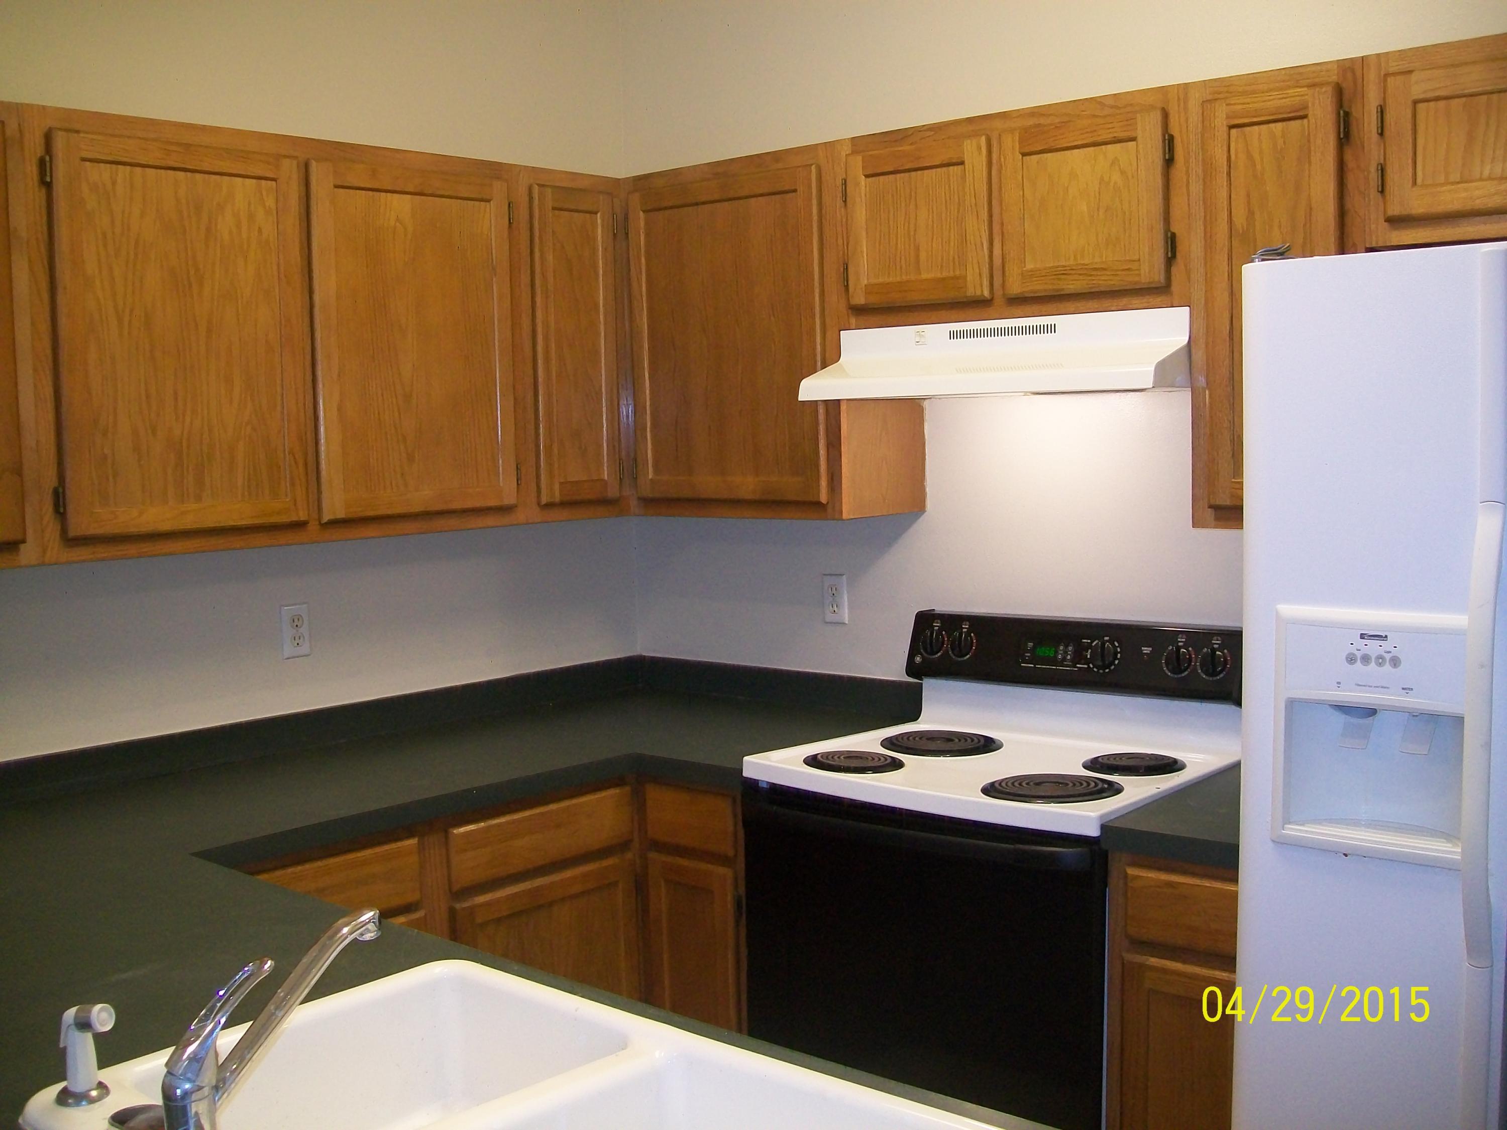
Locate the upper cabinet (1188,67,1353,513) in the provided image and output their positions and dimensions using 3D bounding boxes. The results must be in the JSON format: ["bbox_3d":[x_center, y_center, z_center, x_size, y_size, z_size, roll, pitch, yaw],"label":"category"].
[{"bbox_3d":[0.848,-0.428,2.430,0.227,0.690,0.023,3,7,41],"label":"upper cabinet"}]

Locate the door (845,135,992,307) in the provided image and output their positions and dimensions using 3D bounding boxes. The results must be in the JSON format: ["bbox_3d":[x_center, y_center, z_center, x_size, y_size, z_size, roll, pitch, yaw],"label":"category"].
[{"bbox_3d":[0.322,-0.652,2.847,0.327,0.303,0.025,3,7,41],"label":"door"}]

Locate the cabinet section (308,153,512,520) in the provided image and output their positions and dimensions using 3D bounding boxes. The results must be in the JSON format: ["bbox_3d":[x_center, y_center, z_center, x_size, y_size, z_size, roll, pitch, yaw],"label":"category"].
[{"bbox_3d":[-0.680,-0.449,2.998,0.023,0.690,0.475,3,7,41],"label":"cabinet section"}]

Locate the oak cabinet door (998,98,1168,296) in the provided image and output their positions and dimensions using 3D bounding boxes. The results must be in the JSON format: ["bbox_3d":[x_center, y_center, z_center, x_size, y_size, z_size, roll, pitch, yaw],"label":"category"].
[{"bbox_3d":[0.590,-0.634,2.632,0.326,0.302,0.025,3,7,41],"label":"oak cabinet door"}]

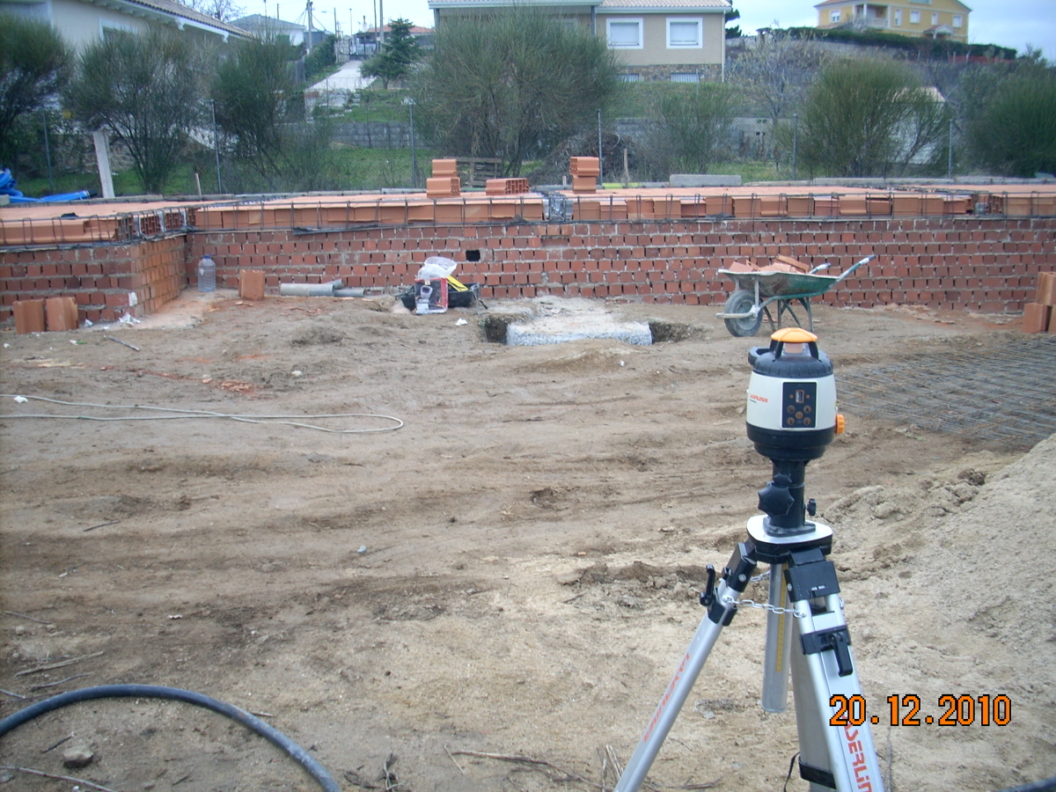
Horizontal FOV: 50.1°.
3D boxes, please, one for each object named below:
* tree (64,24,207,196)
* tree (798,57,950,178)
[{"bbox_3d":[-6.348,-4.602,18.236,2.337,2.609,2.200,-5,12,-18],"label":"tree"},{"bbox_3d":[5.904,-4.735,19.292,2.615,2.048,2.400,2,12,17],"label":"tree"}]

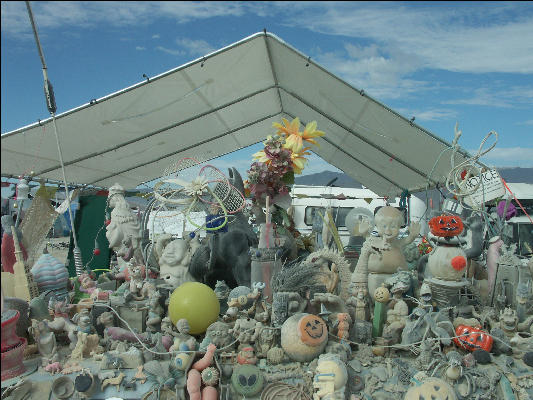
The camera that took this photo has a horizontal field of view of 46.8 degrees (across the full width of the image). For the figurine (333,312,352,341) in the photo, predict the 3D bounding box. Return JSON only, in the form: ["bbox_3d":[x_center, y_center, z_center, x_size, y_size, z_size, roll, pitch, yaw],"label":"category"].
[{"bbox_3d":[0.165,0.276,1.340,0.043,0.063,0.035,0,0,-17],"label":"figurine"}]

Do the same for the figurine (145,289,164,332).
[{"bbox_3d":[-0.256,0.254,1.410,0.046,0.103,0.050,0,0,20],"label":"figurine"}]

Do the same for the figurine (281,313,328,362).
[{"bbox_3d":[0.078,0.281,1.260,0.098,0.098,0.097,0,0,0],"label":"figurine"}]

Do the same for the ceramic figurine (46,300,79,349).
[{"bbox_3d":[-0.421,0.257,1.270,0.064,0.098,0.055,0,-1,-19],"label":"ceramic figurine"}]

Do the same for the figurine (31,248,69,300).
[{"bbox_3d":[-0.564,0.199,1.600,0.099,0.145,0.100,0,0,0],"label":"figurine"}]

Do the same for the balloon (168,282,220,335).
[{"bbox_3d":[-0.159,0.239,1.360,0.114,0.114,0.114,0,-1,-3],"label":"balloon"}]

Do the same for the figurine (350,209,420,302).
[{"bbox_3d":[0.305,0.145,1.580,0.179,0.257,0.120,0,0,-7],"label":"figurine"}]

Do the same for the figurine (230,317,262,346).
[{"bbox_3d":[-0.043,0.280,1.310,0.068,0.064,0.045,0,0,0],"label":"figurine"}]

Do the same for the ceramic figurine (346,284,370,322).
[{"bbox_3d":[0.212,0.240,1.420,0.055,0.090,0.045,0,0,-7],"label":"ceramic figurine"}]

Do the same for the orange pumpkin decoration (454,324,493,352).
[{"bbox_3d":[0.435,0.292,1.300,0.080,0.055,0.068,20,-1,9],"label":"orange pumpkin decoration"}]

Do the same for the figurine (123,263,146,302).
[{"bbox_3d":[-0.317,0.198,1.480,0.058,0.096,0.065,0,0,-6],"label":"figurine"}]

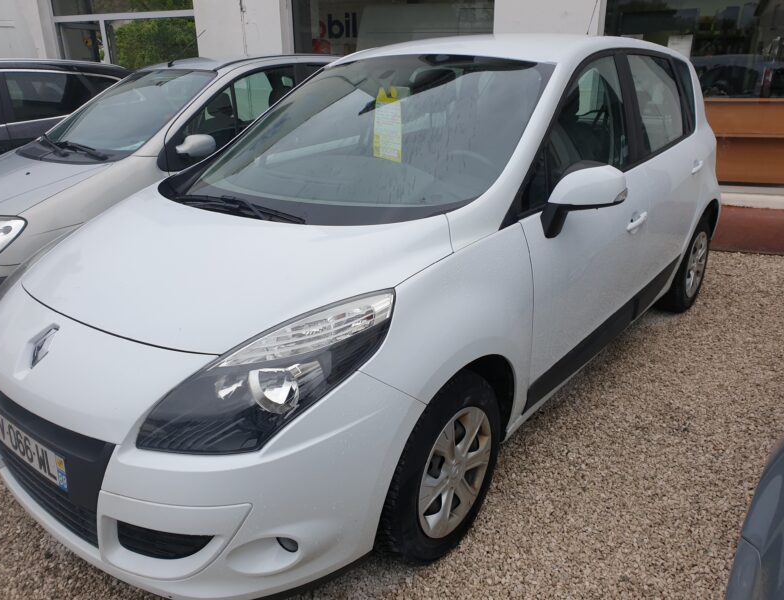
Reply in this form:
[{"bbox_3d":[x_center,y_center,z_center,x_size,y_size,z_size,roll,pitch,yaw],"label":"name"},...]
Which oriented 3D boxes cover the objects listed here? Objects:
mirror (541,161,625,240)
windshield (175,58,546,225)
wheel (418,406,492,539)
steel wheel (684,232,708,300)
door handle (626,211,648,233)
[{"bbox_3d":[0.649,-0.345,2.047,0.220,0.235,0.220,14,26,38],"label":"mirror"},{"bbox_3d":[-0.165,-0.700,2.489,1.410,0.120,1.060,14,55,38],"label":"windshield"},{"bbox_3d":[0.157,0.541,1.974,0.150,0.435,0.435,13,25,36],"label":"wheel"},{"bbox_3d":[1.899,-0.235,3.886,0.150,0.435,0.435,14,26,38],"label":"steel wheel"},{"bbox_3d":[1.084,-0.346,2.667,0.055,0.048,0.220,14,32,38],"label":"door handle"}]

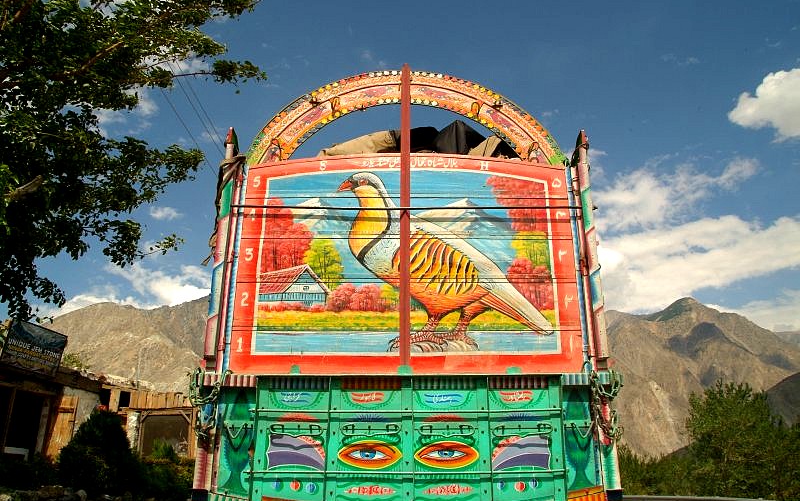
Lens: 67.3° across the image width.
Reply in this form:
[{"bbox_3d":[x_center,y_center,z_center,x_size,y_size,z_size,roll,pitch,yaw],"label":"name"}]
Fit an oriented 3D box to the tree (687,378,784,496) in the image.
[{"bbox_3d":[13.379,7.738,23.946,3.793,4.932,3.603,0,-17,-1],"label":"tree"}]

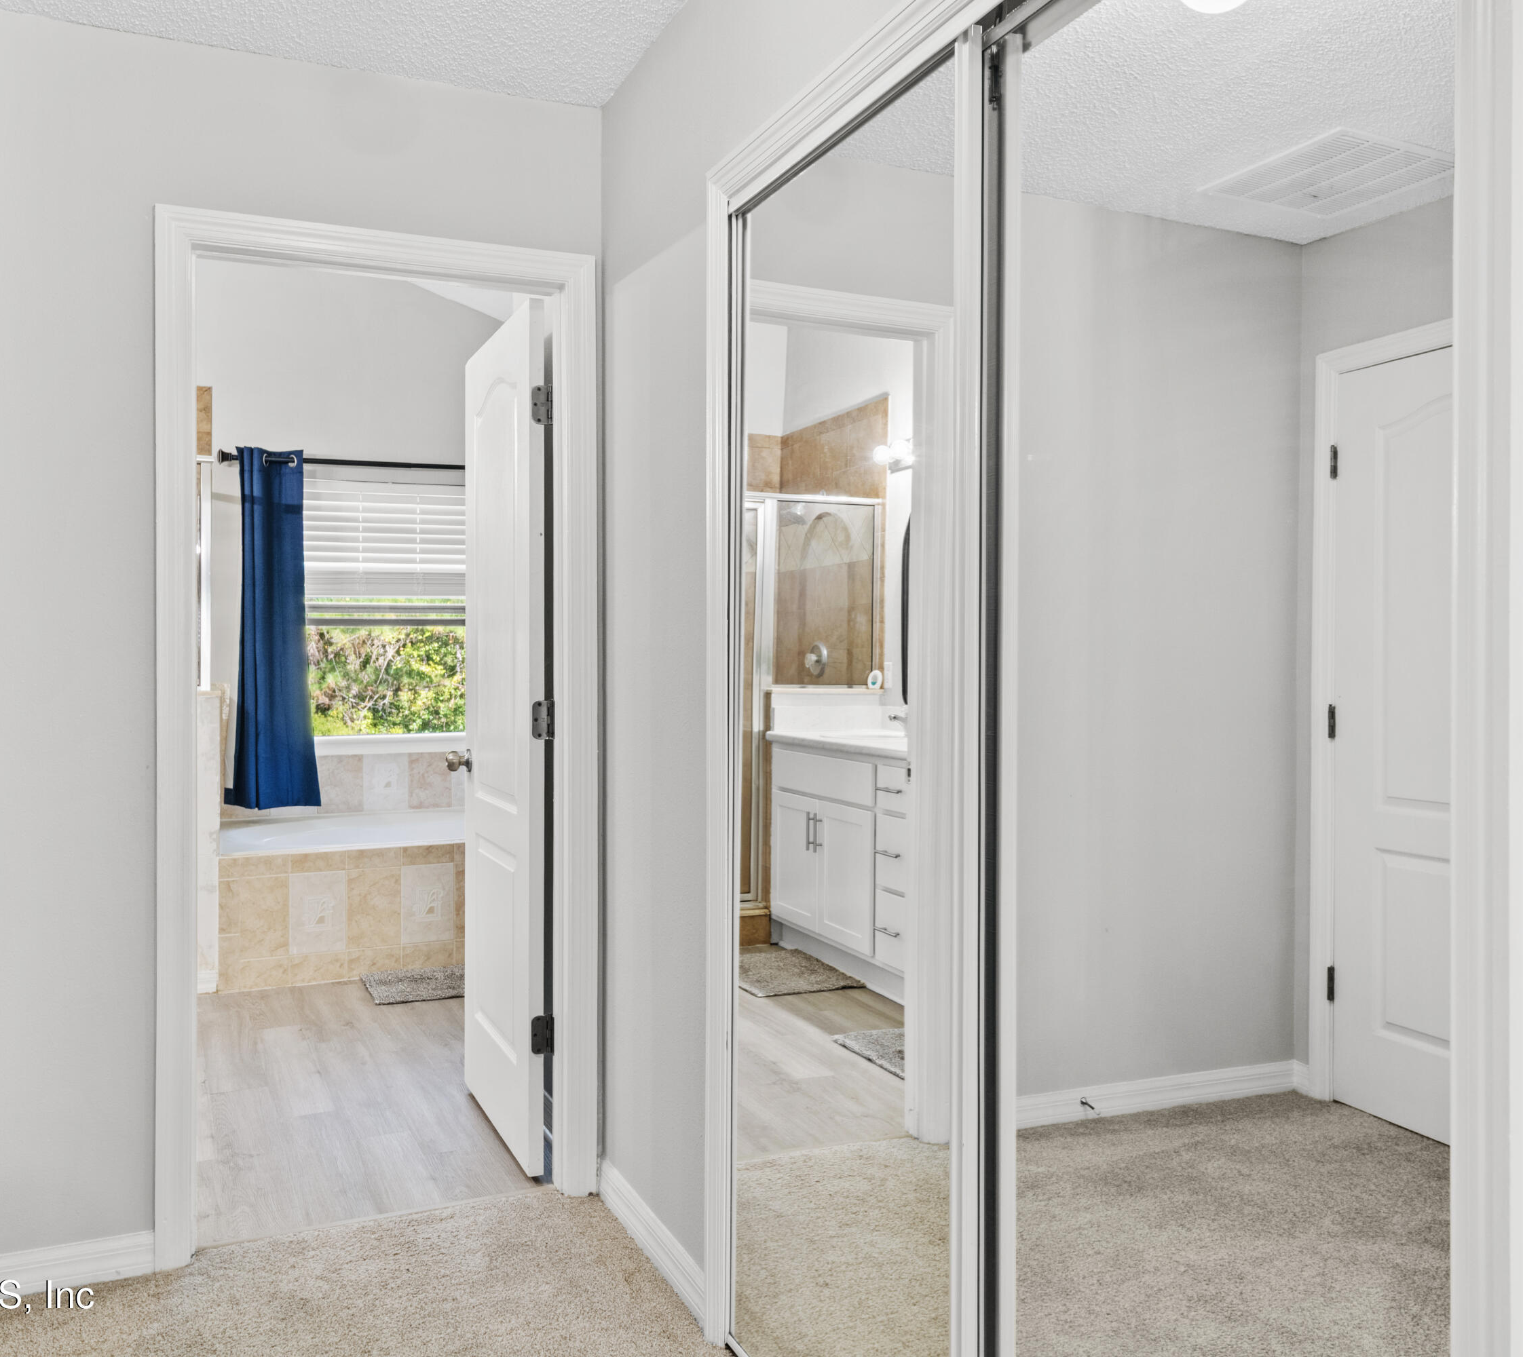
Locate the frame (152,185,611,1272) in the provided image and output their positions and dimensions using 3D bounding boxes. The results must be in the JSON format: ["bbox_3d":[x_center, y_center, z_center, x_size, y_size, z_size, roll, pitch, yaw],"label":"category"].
[{"bbox_3d":[-0.807,0.119,2.921,0.902,2.110,0.140,0,1,-24],"label":"frame"}]

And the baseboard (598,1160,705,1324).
[{"bbox_3d":[-0.231,1.141,2.789,0.014,0.089,0.625,0,1,-24],"label":"baseboard"}]

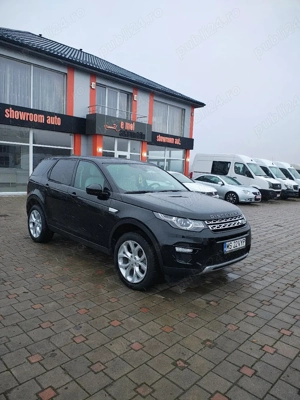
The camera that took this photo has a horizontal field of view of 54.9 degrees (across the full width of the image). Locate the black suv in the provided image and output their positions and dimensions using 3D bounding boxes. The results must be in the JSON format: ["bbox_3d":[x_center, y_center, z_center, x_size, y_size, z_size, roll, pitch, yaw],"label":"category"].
[{"bbox_3d":[-0.545,0.062,5.070,1.970,1.700,4.580,-3,9,-45],"label":"black suv"}]

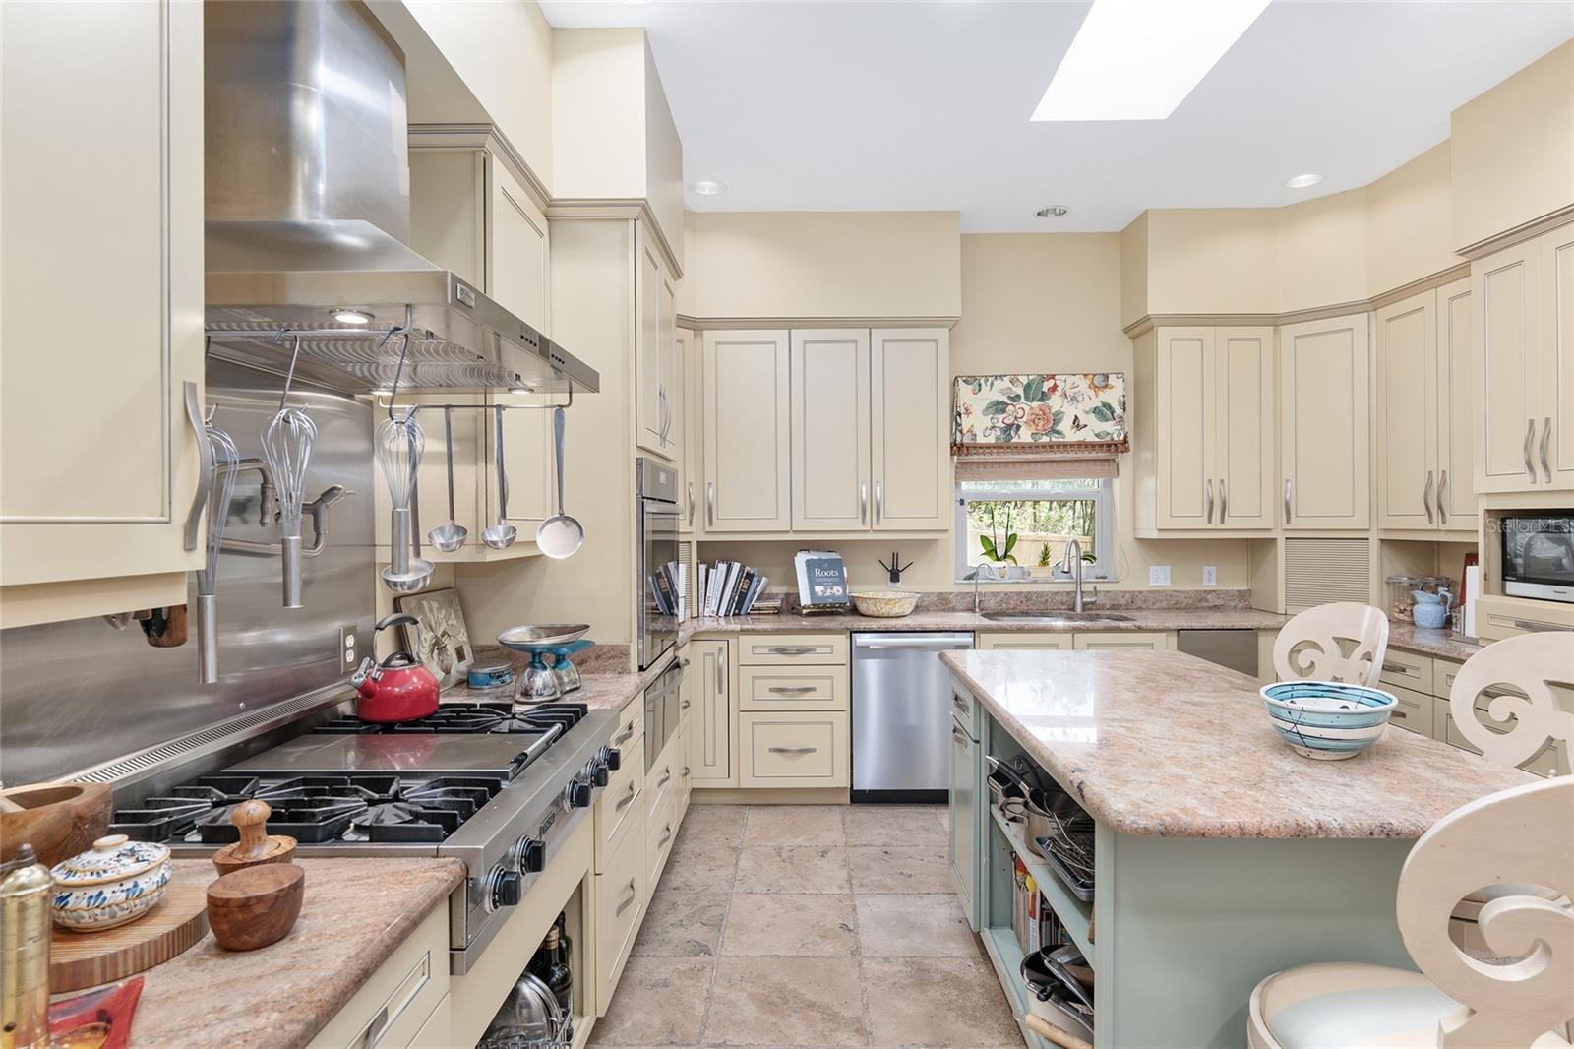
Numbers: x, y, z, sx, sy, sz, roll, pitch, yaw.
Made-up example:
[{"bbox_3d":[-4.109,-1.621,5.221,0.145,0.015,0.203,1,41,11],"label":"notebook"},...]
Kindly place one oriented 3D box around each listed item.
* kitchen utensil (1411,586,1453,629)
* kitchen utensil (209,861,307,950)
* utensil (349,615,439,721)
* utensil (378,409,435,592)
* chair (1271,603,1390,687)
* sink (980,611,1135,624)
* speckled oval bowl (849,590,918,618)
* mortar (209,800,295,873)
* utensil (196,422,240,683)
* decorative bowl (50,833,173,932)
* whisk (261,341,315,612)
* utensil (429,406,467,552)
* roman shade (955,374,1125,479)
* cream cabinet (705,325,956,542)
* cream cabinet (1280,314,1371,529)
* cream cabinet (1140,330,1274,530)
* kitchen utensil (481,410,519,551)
[{"bbox_3d":[3.027,0.389,3.695,0.155,0.188,0.116,0,0,40],"label":"kitchen utensil"},{"bbox_3d":[-0.668,0.484,0.992,0.103,0.073,0.103,0,0,1],"label":"kitchen utensil"},{"bbox_3d":[-0.988,0.355,1.978,0.187,0.256,0.217,0,0,31],"label":"utensil"},{"bbox_3d":[-0.600,-0.037,1.224,0.073,0.268,0.070,0,0,1],"label":"utensil"},{"bbox_3d":[1.697,0.835,2.678,0.500,1.125,0.470,0,0,-20],"label":"chair"},{"bbox_3d":[1.386,0.573,4.033,0.780,0.200,0.420,0,0,1],"label":"sink"},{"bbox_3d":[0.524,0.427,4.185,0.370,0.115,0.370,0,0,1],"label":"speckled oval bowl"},{"bbox_3d":[-0.728,0.441,1.078,0.096,0.125,0.096,0,0,1],"label":"mortar"},{"bbox_3d":[-0.943,0.047,1.287,0.080,0.429,0.080,0,0,1],"label":"utensil"},{"bbox_3d":[-0.829,0.437,0.969,0.119,0.096,0.119,0,0,1],"label":"decorative bowl"},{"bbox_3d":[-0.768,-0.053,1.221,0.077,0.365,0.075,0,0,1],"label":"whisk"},{"bbox_3d":[-0.896,-0.119,2.084,0.097,0.384,0.100,0,0,-1],"label":"utensil"},{"bbox_3d":[1.412,-0.545,4.397,0.965,0.589,0.110,0,0,1],"label":"roman shade"},{"bbox_3d":[0.208,-0.478,4.290,1.300,1.100,0.330,0,0,1],"label":"cream cabinet"},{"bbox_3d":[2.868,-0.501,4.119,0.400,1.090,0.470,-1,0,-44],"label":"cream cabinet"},{"bbox_3d":[2.248,-0.490,4.266,0.620,1.100,0.330,0,0,1],"label":"cream cabinet"},{"bbox_3d":[-0.760,-0.121,2.082,0.089,0.379,0.095,0,0,-1],"label":"kitchen utensil"}]

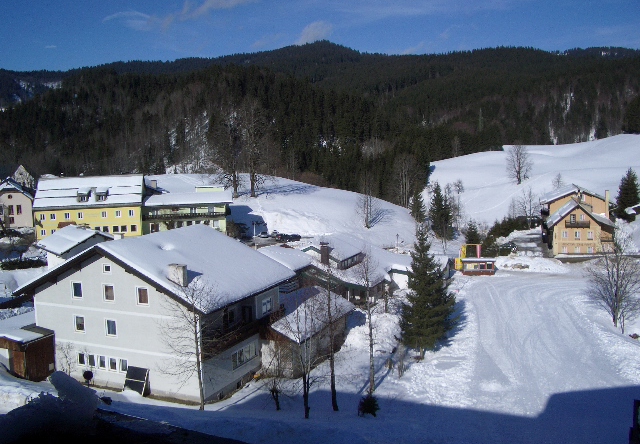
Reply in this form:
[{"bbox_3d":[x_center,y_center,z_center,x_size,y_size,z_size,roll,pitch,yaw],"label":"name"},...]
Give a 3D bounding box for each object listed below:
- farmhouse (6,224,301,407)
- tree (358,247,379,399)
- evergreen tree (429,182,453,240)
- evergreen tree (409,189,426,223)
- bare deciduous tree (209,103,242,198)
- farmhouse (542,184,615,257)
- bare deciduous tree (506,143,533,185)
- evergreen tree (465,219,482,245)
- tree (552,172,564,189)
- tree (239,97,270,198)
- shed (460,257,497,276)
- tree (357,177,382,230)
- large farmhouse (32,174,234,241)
[{"bbox_3d":[-13.413,6.551,54.325,18.850,11.430,13.000,1,7,26],"label":"farmhouse"},{"bbox_3d":[3.326,6.896,44.382,1.500,10.280,1.500,-2,7,0],"label":"tree"},{"bbox_3d":[23.091,-1.916,124.000,4.460,11.310,4.460,-2,7,0],"label":"evergreen tree"},{"bbox_3d":[21.697,-3.561,144.000,3.890,7.790,3.890,-2,7,0],"label":"evergreen tree"},{"bbox_3d":[-22.726,-17.092,155.621,7.800,22.960,7.800,-2,7,0],"label":"bare deciduous tree"},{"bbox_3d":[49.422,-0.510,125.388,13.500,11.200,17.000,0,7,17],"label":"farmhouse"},{"bbox_3d":[60.807,-17.804,197.234,7.500,12.760,7.500,-2,7,0],"label":"bare deciduous tree"},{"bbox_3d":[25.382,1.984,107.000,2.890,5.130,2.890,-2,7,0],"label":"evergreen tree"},{"bbox_3d":[61.069,-10.364,165.692,3.200,5.120,3.200,-2,7,0],"label":"tree"},{"bbox_3d":[-15.850,-17.924,156.584,7.800,23.580,7.800,-2,7,0],"label":"tree"},{"bbox_3d":[21.939,6.007,90.191,4.900,2.450,2.700,-1,7,8],"label":"shed"},{"bbox_3d":[10.250,-4.038,134.000,5.220,10.770,5.220,-2,7,0],"label":"tree"},{"bbox_3d":[-40.671,-3.919,144.170,41.000,12.800,14.000,-3,7,-7],"label":"large farmhouse"}]

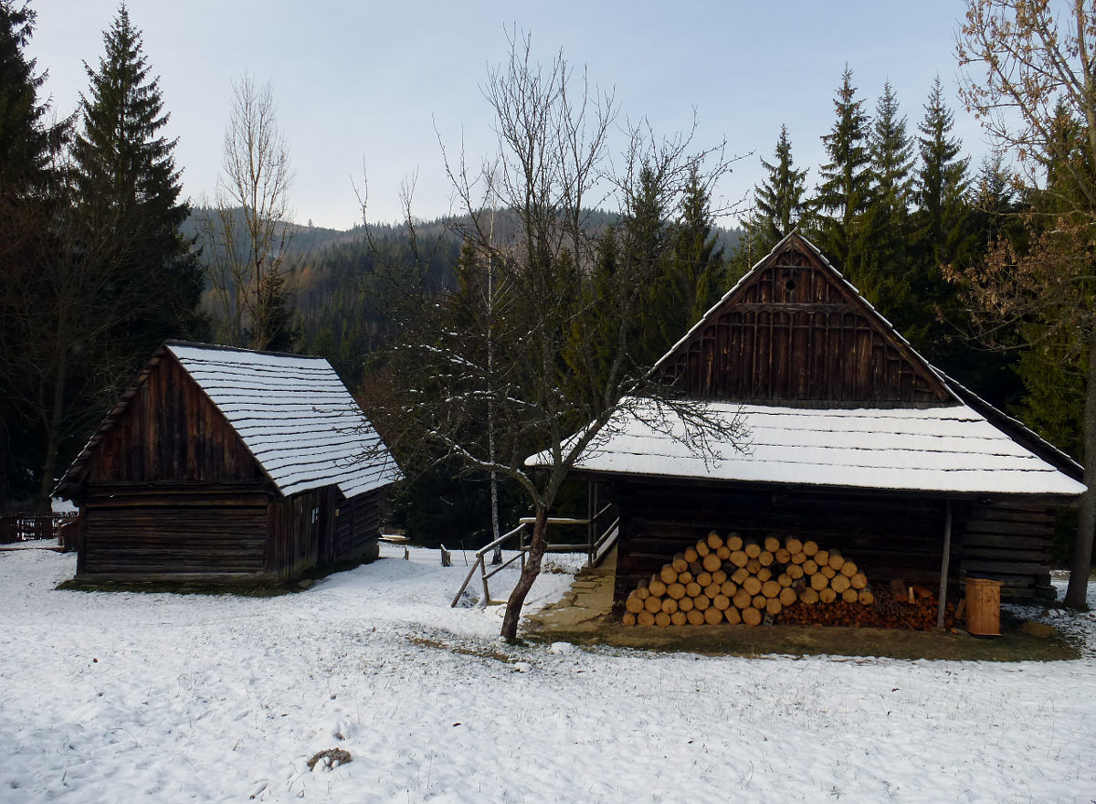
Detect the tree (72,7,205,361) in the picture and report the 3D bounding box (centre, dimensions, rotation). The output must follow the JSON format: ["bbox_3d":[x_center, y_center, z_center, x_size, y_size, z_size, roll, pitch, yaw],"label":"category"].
[{"bbox_3d":[-19.400,-7.200,36.000,6.400,23.500,6.400,0,0,0],"label":"tree"}]

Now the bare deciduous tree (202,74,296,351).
[{"bbox_3d":[-15.800,-6.400,40.500,5.000,22.000,4.800,0,0,0],"label":"bare deciduous tree"}]

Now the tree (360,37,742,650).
[{"bbox_3d":[0.160,-0.970,11.800,5.800,9.400,5.300,0,0,0],"label":"tree"}]

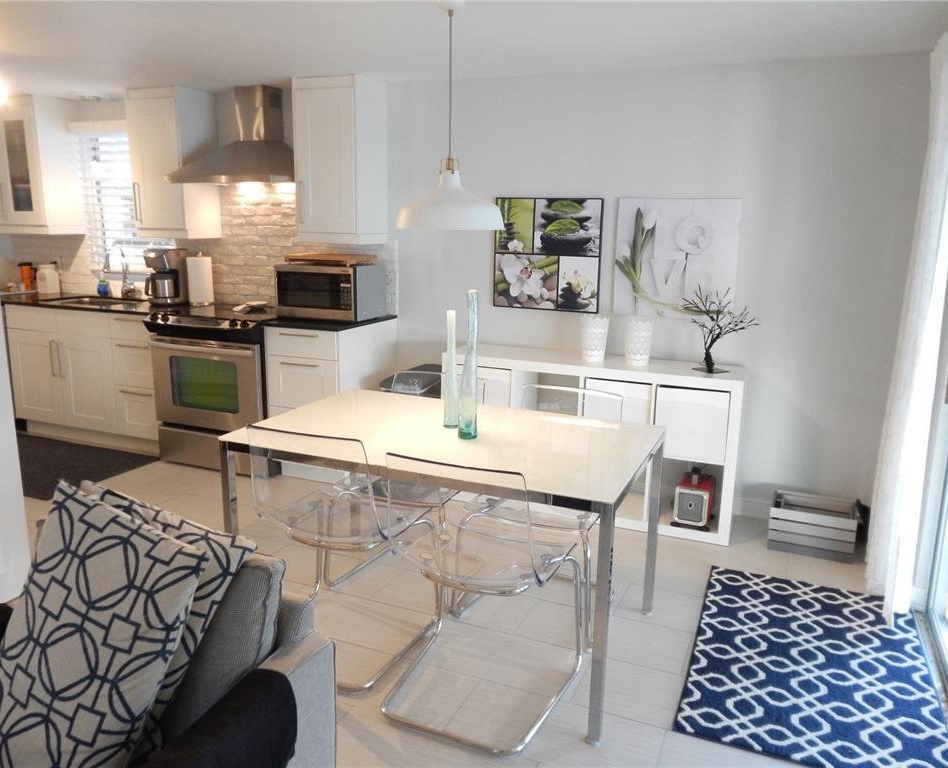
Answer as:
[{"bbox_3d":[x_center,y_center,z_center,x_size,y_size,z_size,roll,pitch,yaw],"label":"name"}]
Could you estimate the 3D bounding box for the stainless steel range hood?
[{"bbox_3d":[-1.321,-1.426,4.257,0.760,0.540,0.485,6,14,22],"label":"stainless steel range hood"}]

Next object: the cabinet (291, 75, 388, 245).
[{"bbox_3d":[-0.737,-1.229,4.125,0.400,0.869,0.311,6,13,22],"label":"cabinet"}]

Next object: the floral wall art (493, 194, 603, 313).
[{"bbox_3d":[0.380,-0.687,3.932,0.586,0.580,0.028,6,14,22],"label":"floral wall art"}]

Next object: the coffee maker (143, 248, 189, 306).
[{"bbox_3d":[-1.994,-0.694,4.789,0.185,0.356,0.250,11,16,39],"label":"coffee maker"}]

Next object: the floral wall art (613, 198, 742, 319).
[{"bbox_3d":[1.001,-0.624,3.675,0.588,0.580,0.028,6,14,22],"label":"floral wall art"}]

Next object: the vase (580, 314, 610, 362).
[{"bbox_3d":[0.611,-0.226,3.745,0.147,0.216,0.147,6,14,22],"label":"vase"}]

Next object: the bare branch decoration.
[{"bbox_3d":[1.151,-0.255,3.491,0.355,0.391,0.280,6,13,22],"label":"bare branch decoration"}]

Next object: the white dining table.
[{"bbox_3d":[-0.079,0.539,2.693,1.350,0.746,0.848,6,14,22],"label":"white dining table"}]

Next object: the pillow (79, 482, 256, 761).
[{"bbox_3d":[-0.773,0.494,1.528,0.490,0.490,0.140,13,-25,22],"label":"pillow"}]

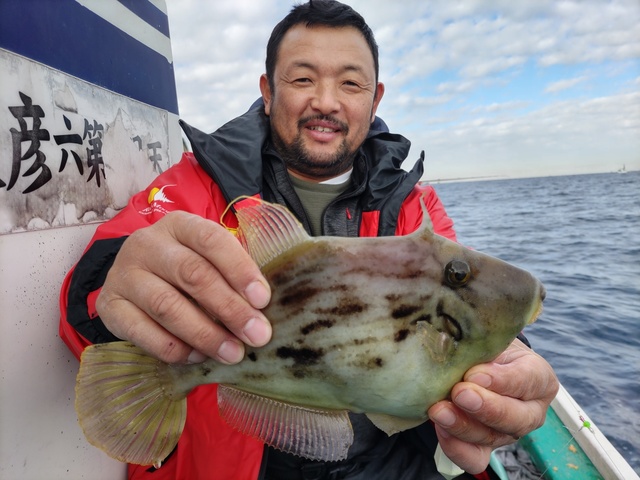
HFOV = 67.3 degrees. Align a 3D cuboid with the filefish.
[{"bbox_3d":[-0.008,0.059,0.318,0.314,0.178,0.055,-12,2,0],"label":"filefish"}]

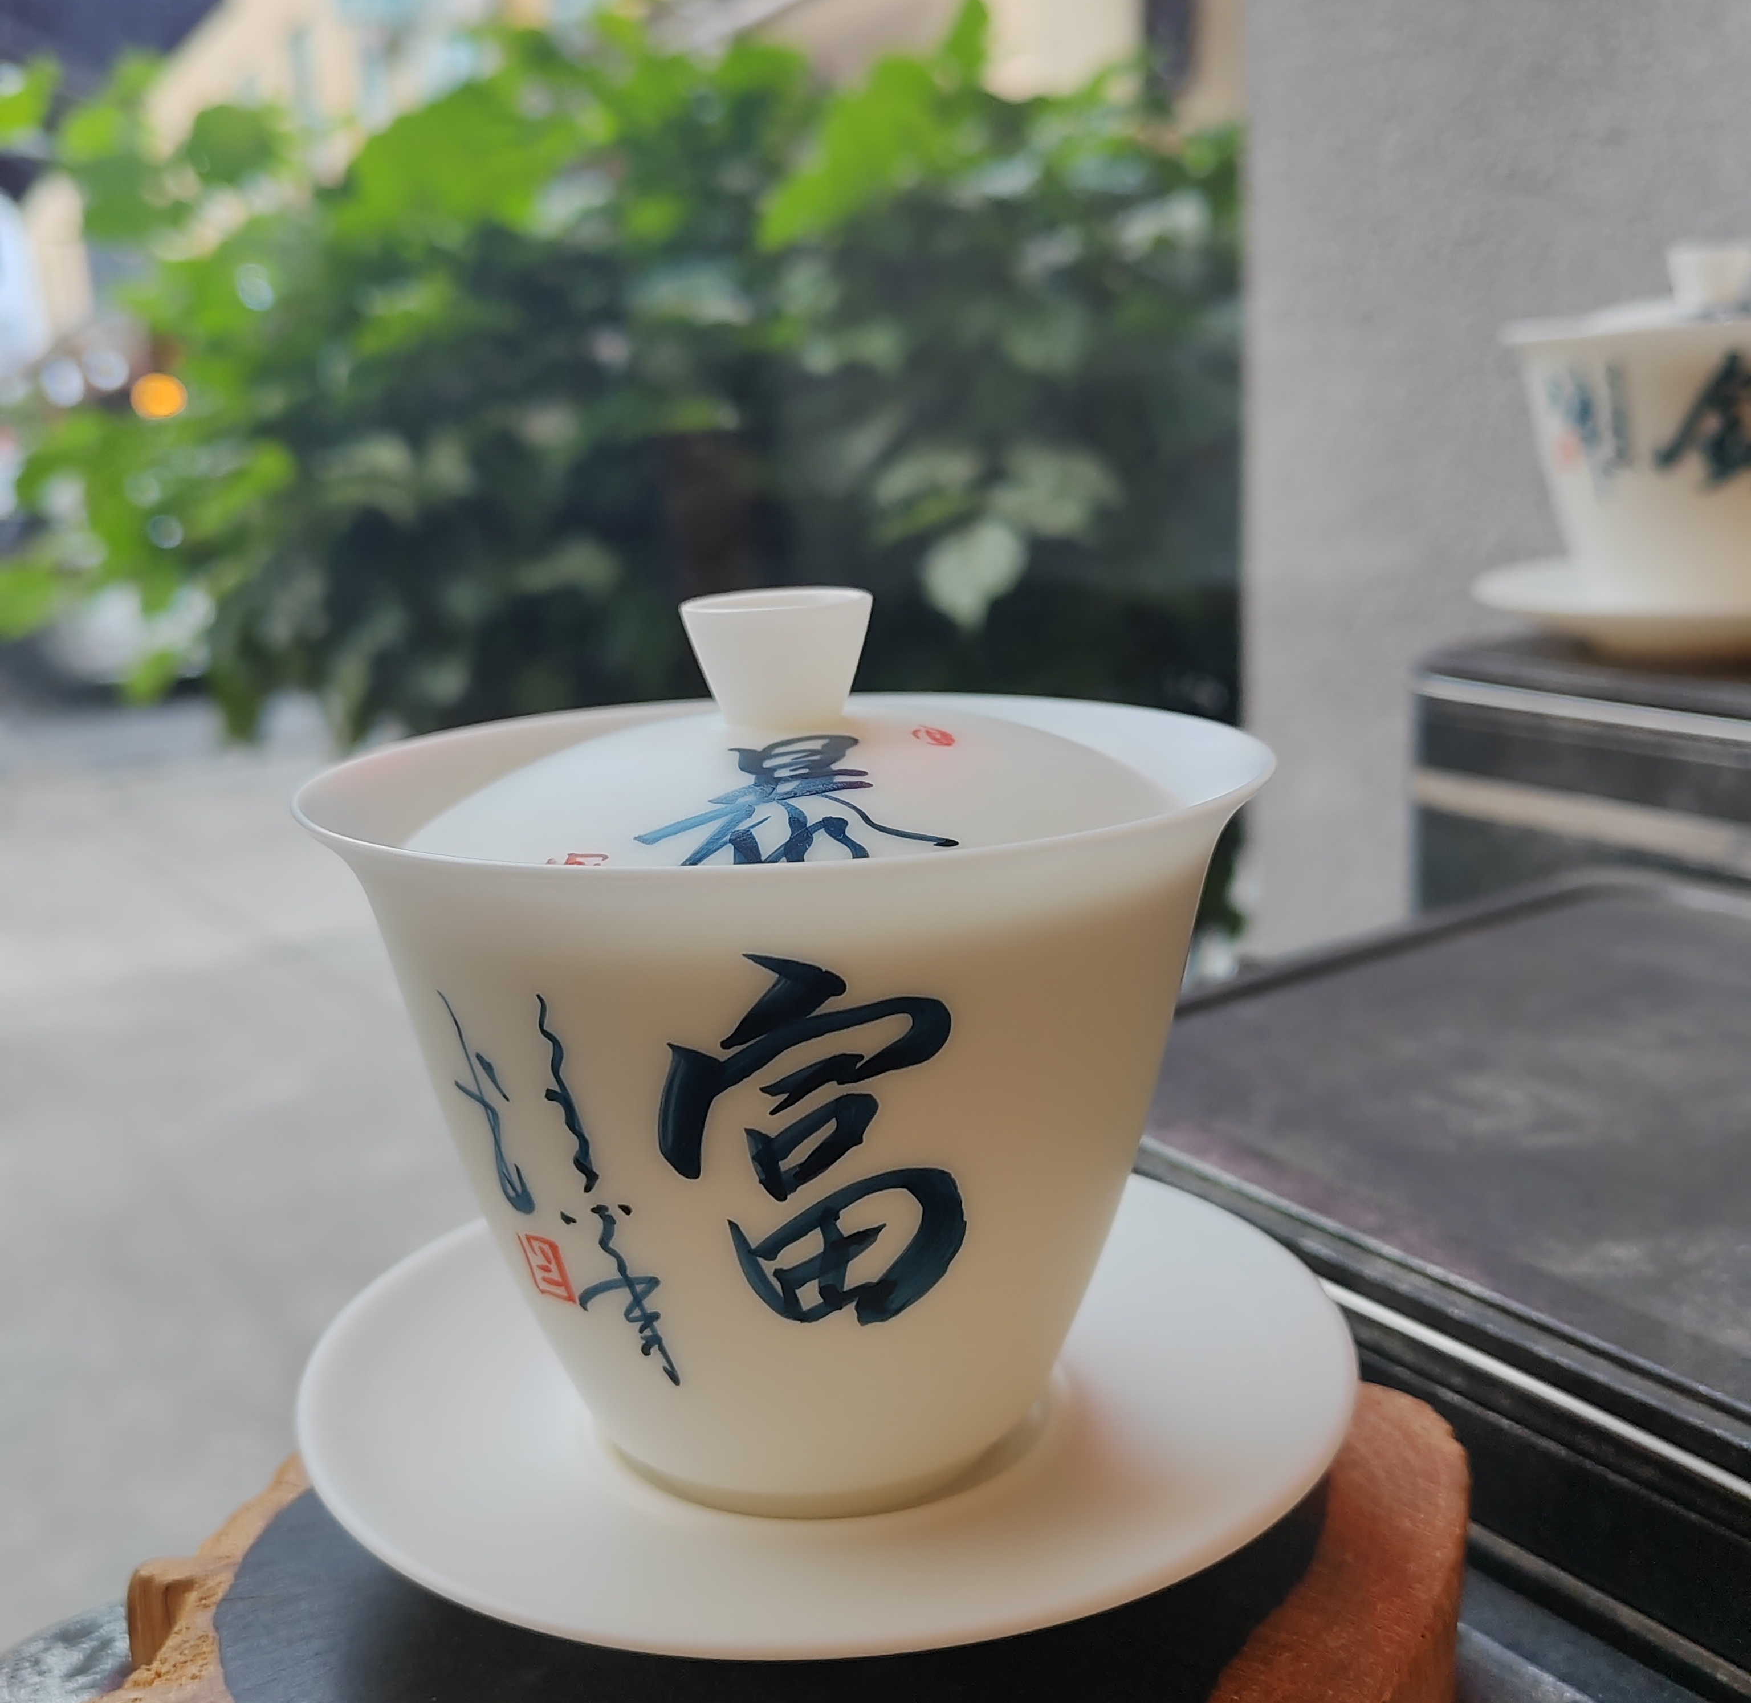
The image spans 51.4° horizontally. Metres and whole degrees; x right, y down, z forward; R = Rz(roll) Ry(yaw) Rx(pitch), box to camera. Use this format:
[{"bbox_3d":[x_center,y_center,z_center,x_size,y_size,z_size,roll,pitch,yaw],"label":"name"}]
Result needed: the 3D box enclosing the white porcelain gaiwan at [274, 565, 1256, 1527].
[{"bbox_3d":[-0.007,0.018,0.198,0.100,0.090,0.100,-3,13,-2],"label":"white porcelain gaiwan"}]

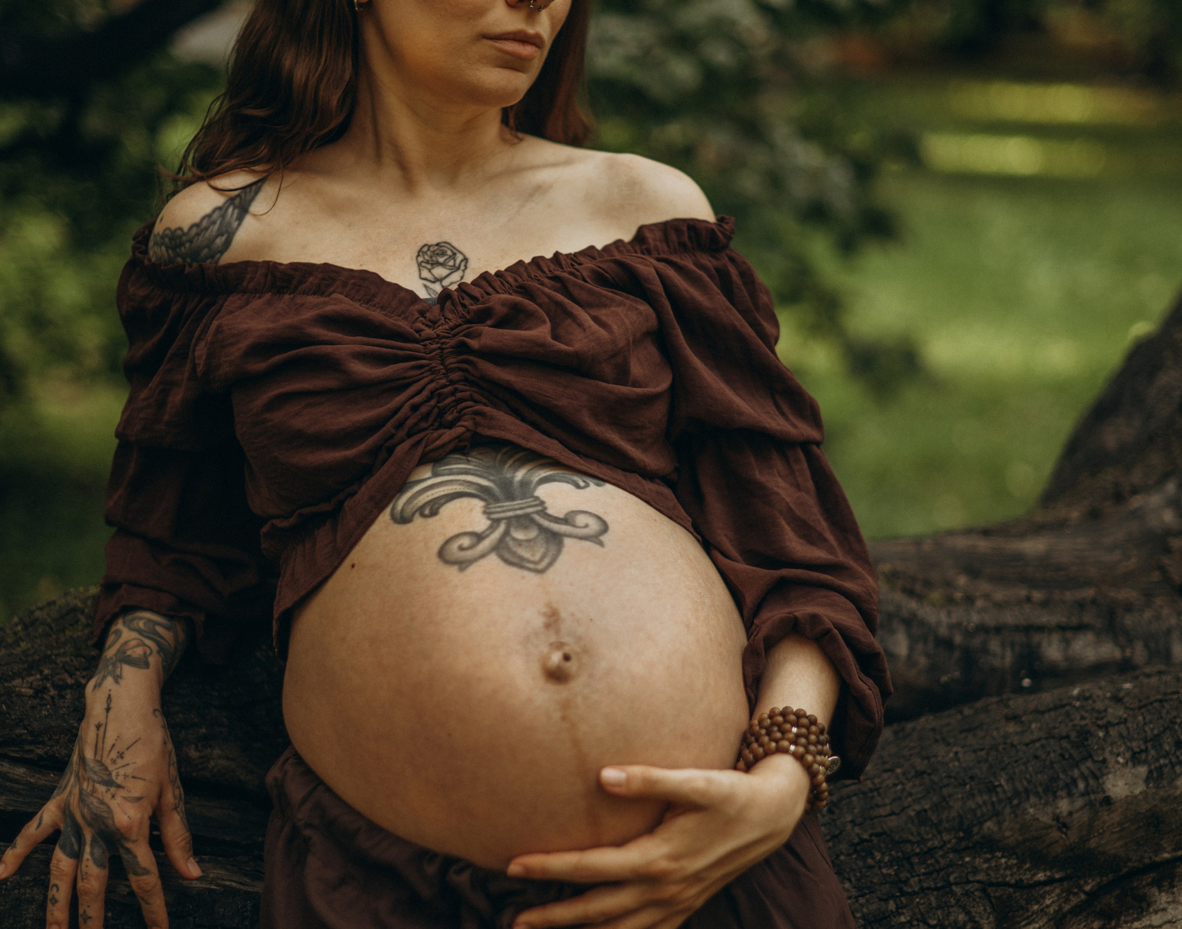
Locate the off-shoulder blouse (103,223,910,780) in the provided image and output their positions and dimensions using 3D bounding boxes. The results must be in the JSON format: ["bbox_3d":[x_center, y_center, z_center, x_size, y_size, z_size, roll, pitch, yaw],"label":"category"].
[{"bbox_3d":[-0.070,0.022,1.700,0.540,0.370,0.290,-4,-3,-3],"label":"off-shoulder blouse"}]

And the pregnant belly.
[{"bbox_3d":[-0.049,0.123,1.600,0.300,0.280,0.200,-8,-3,-10],"label":"pregnant belly"}]

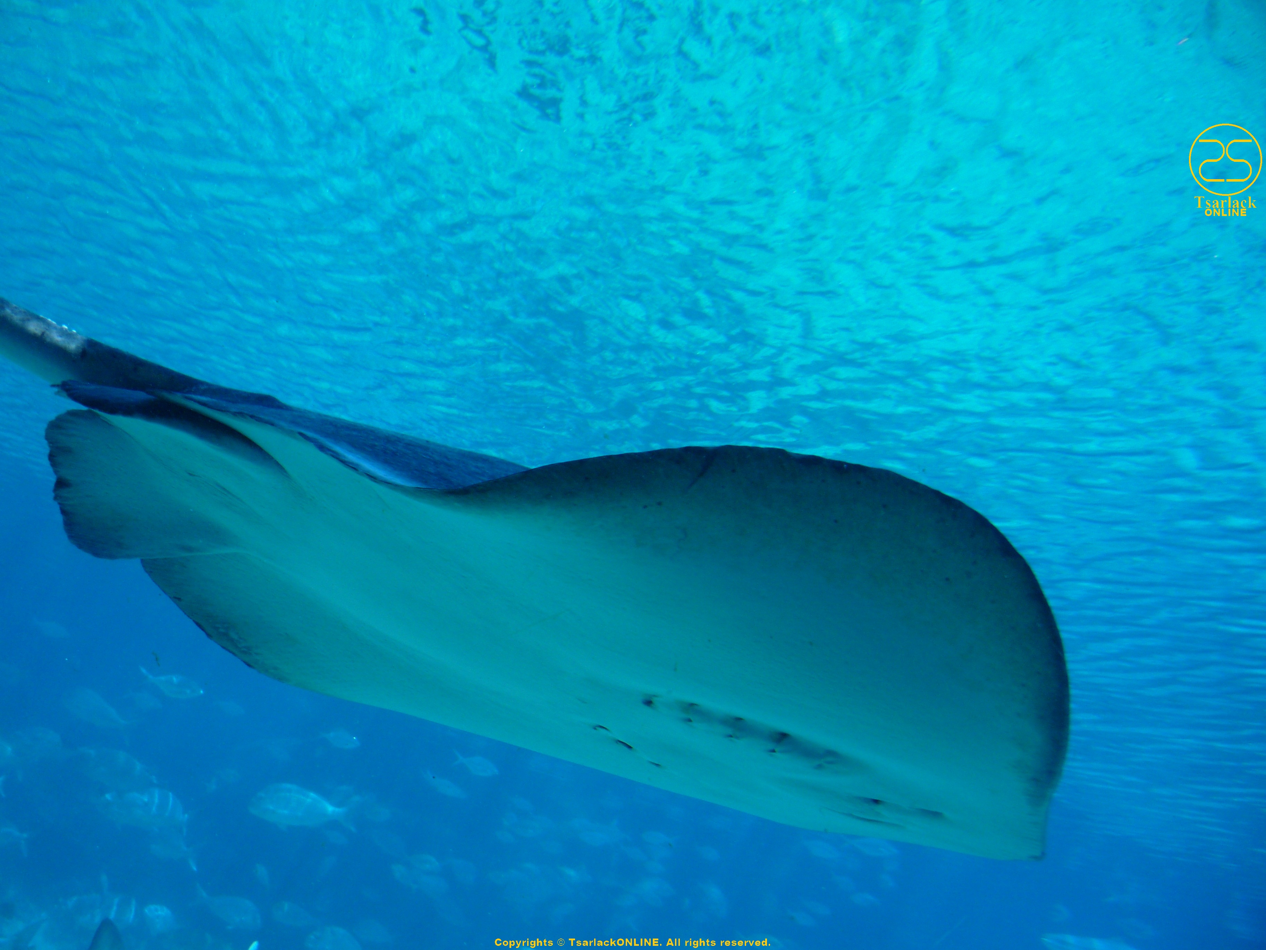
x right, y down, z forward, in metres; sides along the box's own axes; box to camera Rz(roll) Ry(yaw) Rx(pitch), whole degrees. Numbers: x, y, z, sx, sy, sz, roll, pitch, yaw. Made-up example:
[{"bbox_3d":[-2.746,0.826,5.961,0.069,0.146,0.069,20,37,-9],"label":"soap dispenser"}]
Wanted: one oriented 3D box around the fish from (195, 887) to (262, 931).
[{"bbox_3d":[-1.583,1.692,4.300,0.250,0.110,0.048,26,-21,7],"label":"fish"}]

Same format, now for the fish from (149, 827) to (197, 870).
[{"bbox_3d":[-1.886,1.535,4.500,0.230,0.105,0.045,16,-19,21],"label":"fish"}]

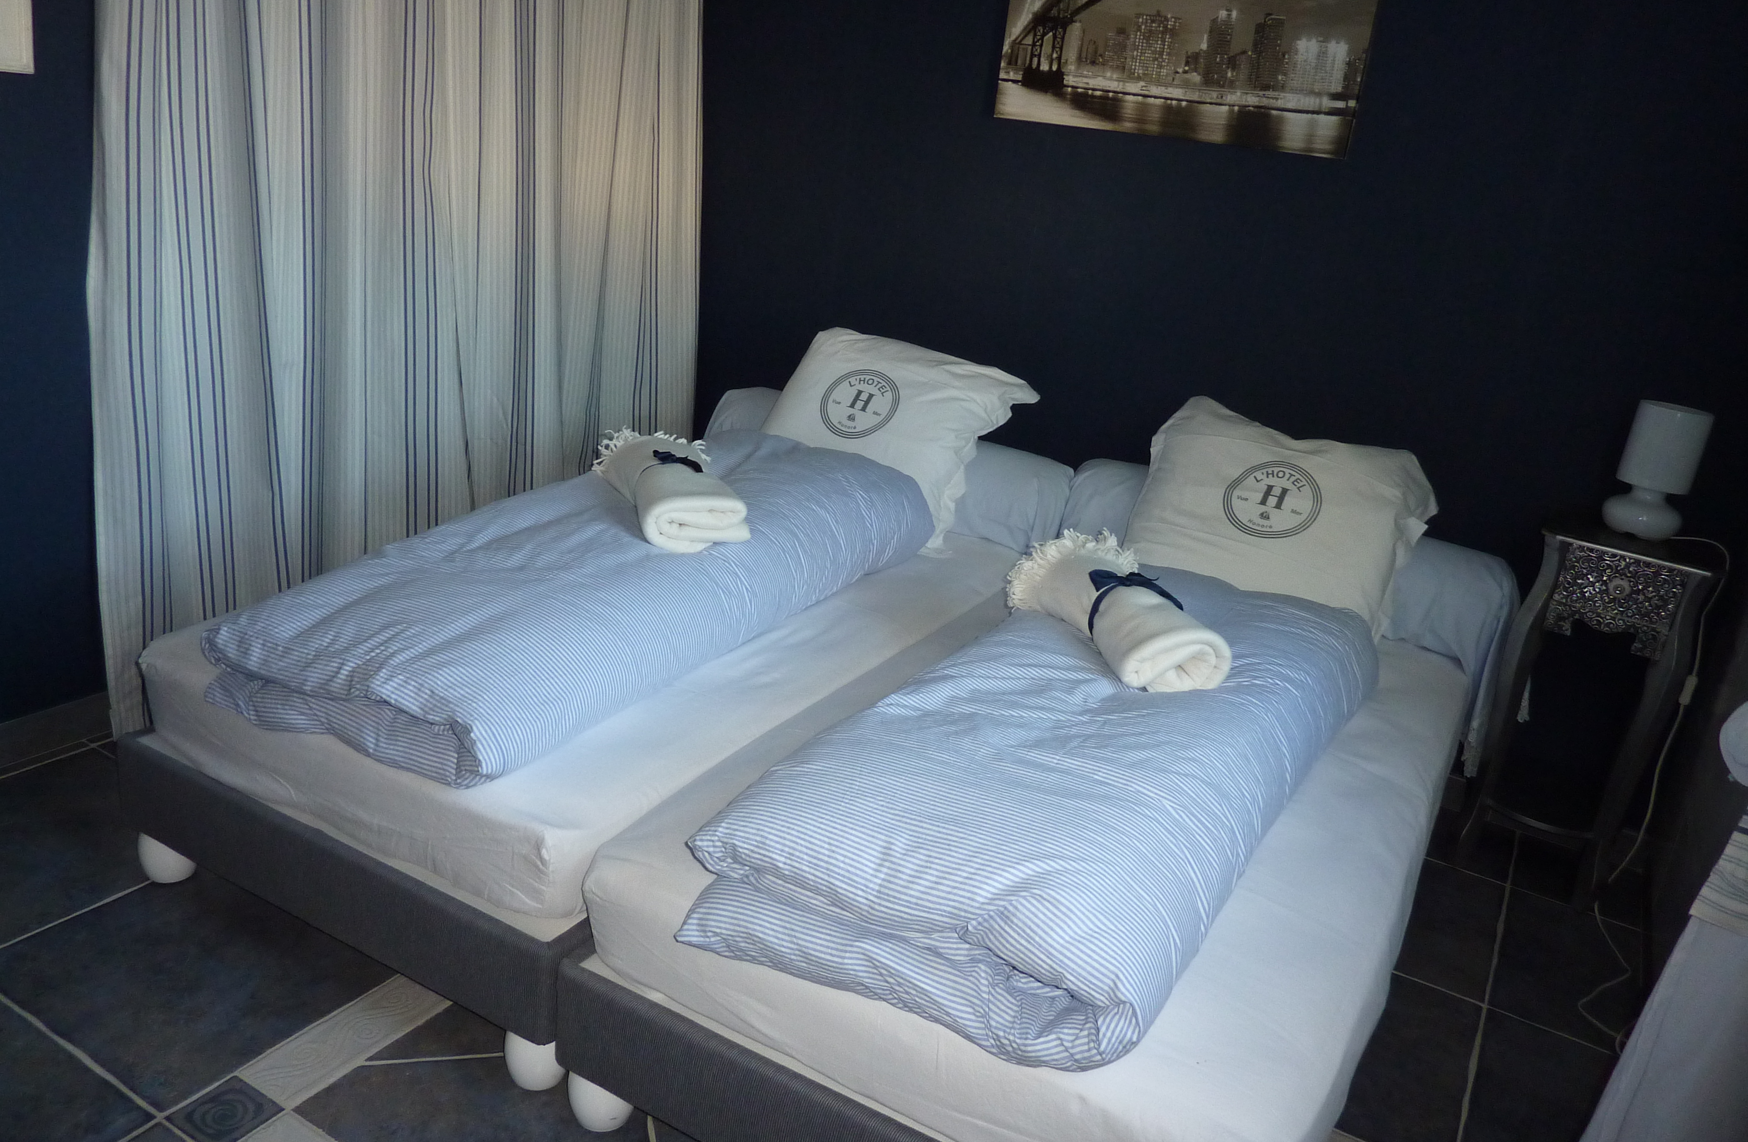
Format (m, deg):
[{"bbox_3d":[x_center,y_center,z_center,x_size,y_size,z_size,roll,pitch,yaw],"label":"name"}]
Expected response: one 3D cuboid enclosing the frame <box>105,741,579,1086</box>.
[{"bbox_3d":[-0.383,0.251,2.725,0.920,0.170,1.910,16,21,25],"label":"frame"}]

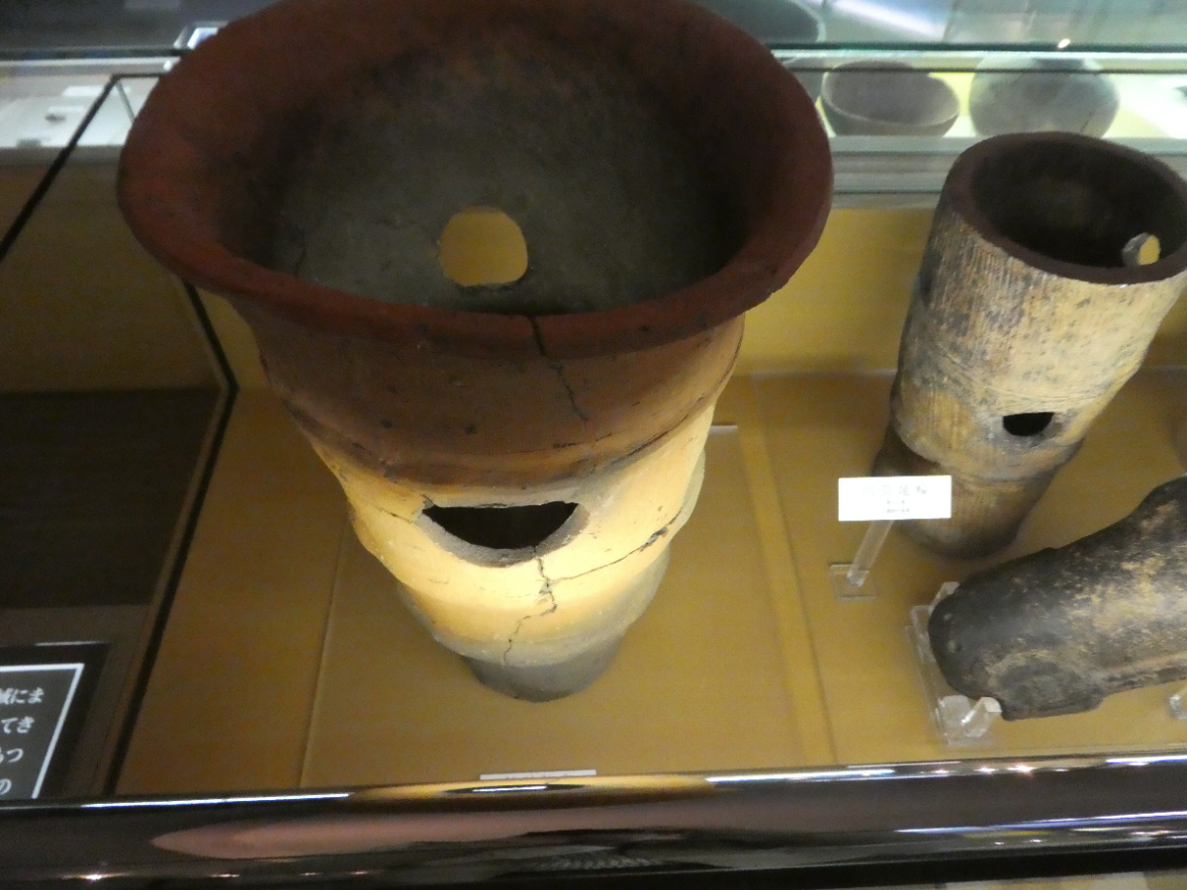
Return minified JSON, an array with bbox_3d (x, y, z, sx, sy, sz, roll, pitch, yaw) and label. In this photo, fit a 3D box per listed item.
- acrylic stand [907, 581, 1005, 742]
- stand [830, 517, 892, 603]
[{"bbox_3d":[0.348,0.204,0.782,0.048,0.054,0.143,-1,52,-2],"label":"acrylic stand"},{"bbox_3d":[0.274,0.105,0.815,0.042,0.121,0.043,-1,52,-2],"label":"stand"}]

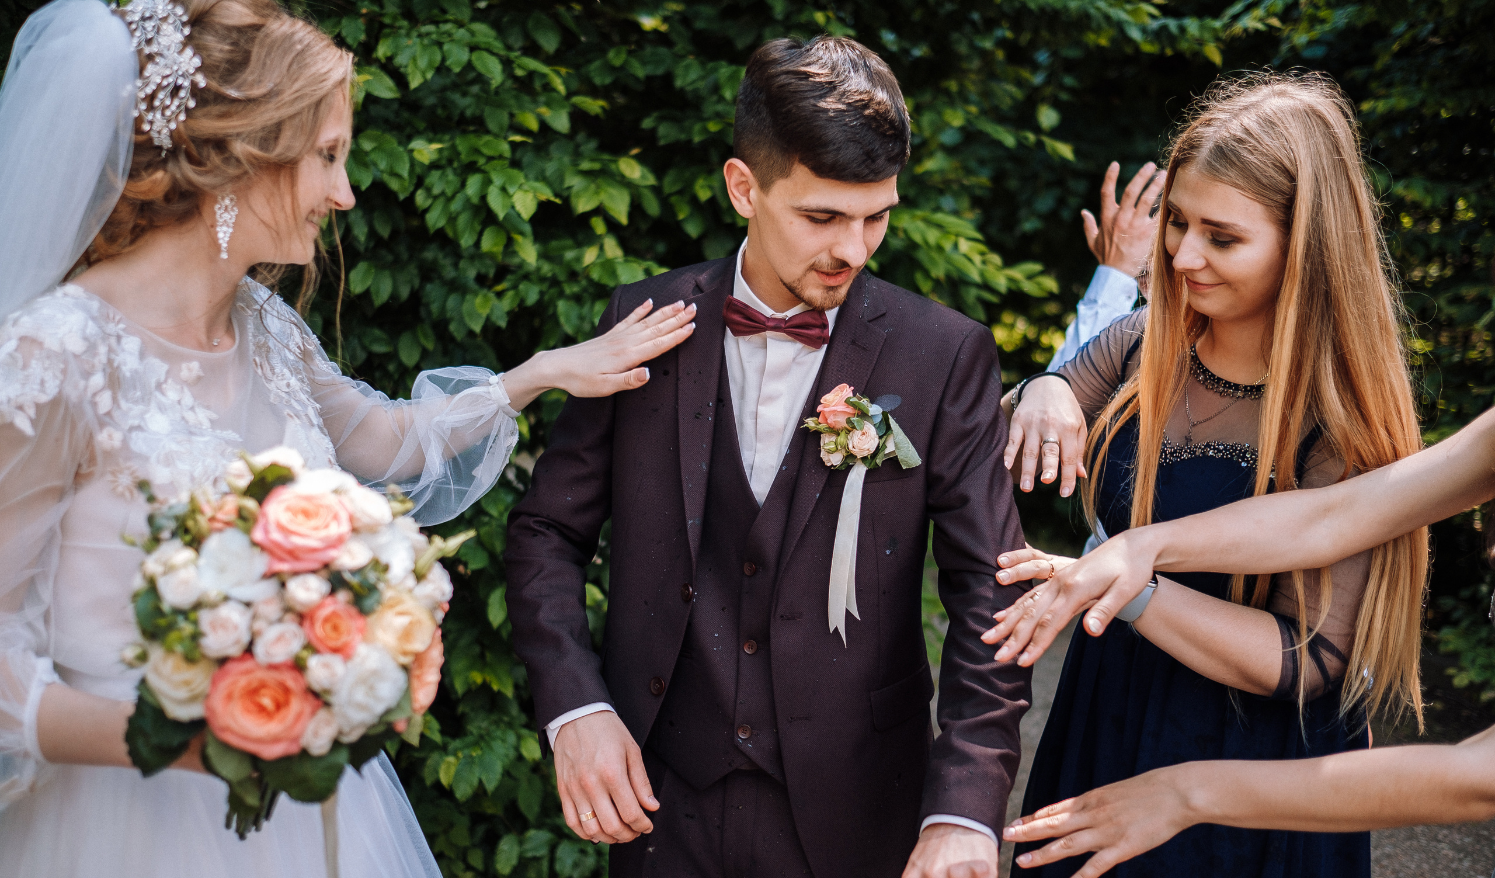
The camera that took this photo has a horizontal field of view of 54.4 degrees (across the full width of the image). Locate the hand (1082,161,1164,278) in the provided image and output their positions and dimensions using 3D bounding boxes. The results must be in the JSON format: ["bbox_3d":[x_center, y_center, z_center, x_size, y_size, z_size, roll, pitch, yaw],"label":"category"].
[{"bbox_3d":[0.583,-0.332,2.220,0.140,0.185,0.080,11,-6,-17],"label":"hand"}]

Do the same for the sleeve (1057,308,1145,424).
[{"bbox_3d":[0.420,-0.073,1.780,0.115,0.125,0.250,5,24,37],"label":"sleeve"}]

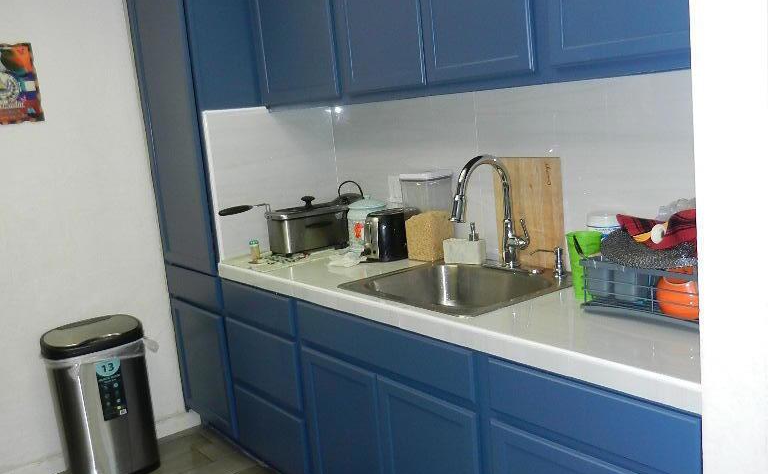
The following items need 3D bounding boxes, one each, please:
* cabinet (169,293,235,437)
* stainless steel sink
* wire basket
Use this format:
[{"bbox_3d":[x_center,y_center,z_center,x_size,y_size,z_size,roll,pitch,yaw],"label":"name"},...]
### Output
[{"bbox_3d":[-0.644,0.572,3.698,0.580,0.583,0.600,-12,12,-36],"label":"cabinet"},{"bbox_3d":[0.254,0.237,2.440,0.563,0.190,0.662,-12,12,-36],"label":"stainless steel sink"},{"bbox_3d":[0.770,0.117,1.890,0.310,0.145,0.420,-12,12,-36],"label":"wire basket"}]

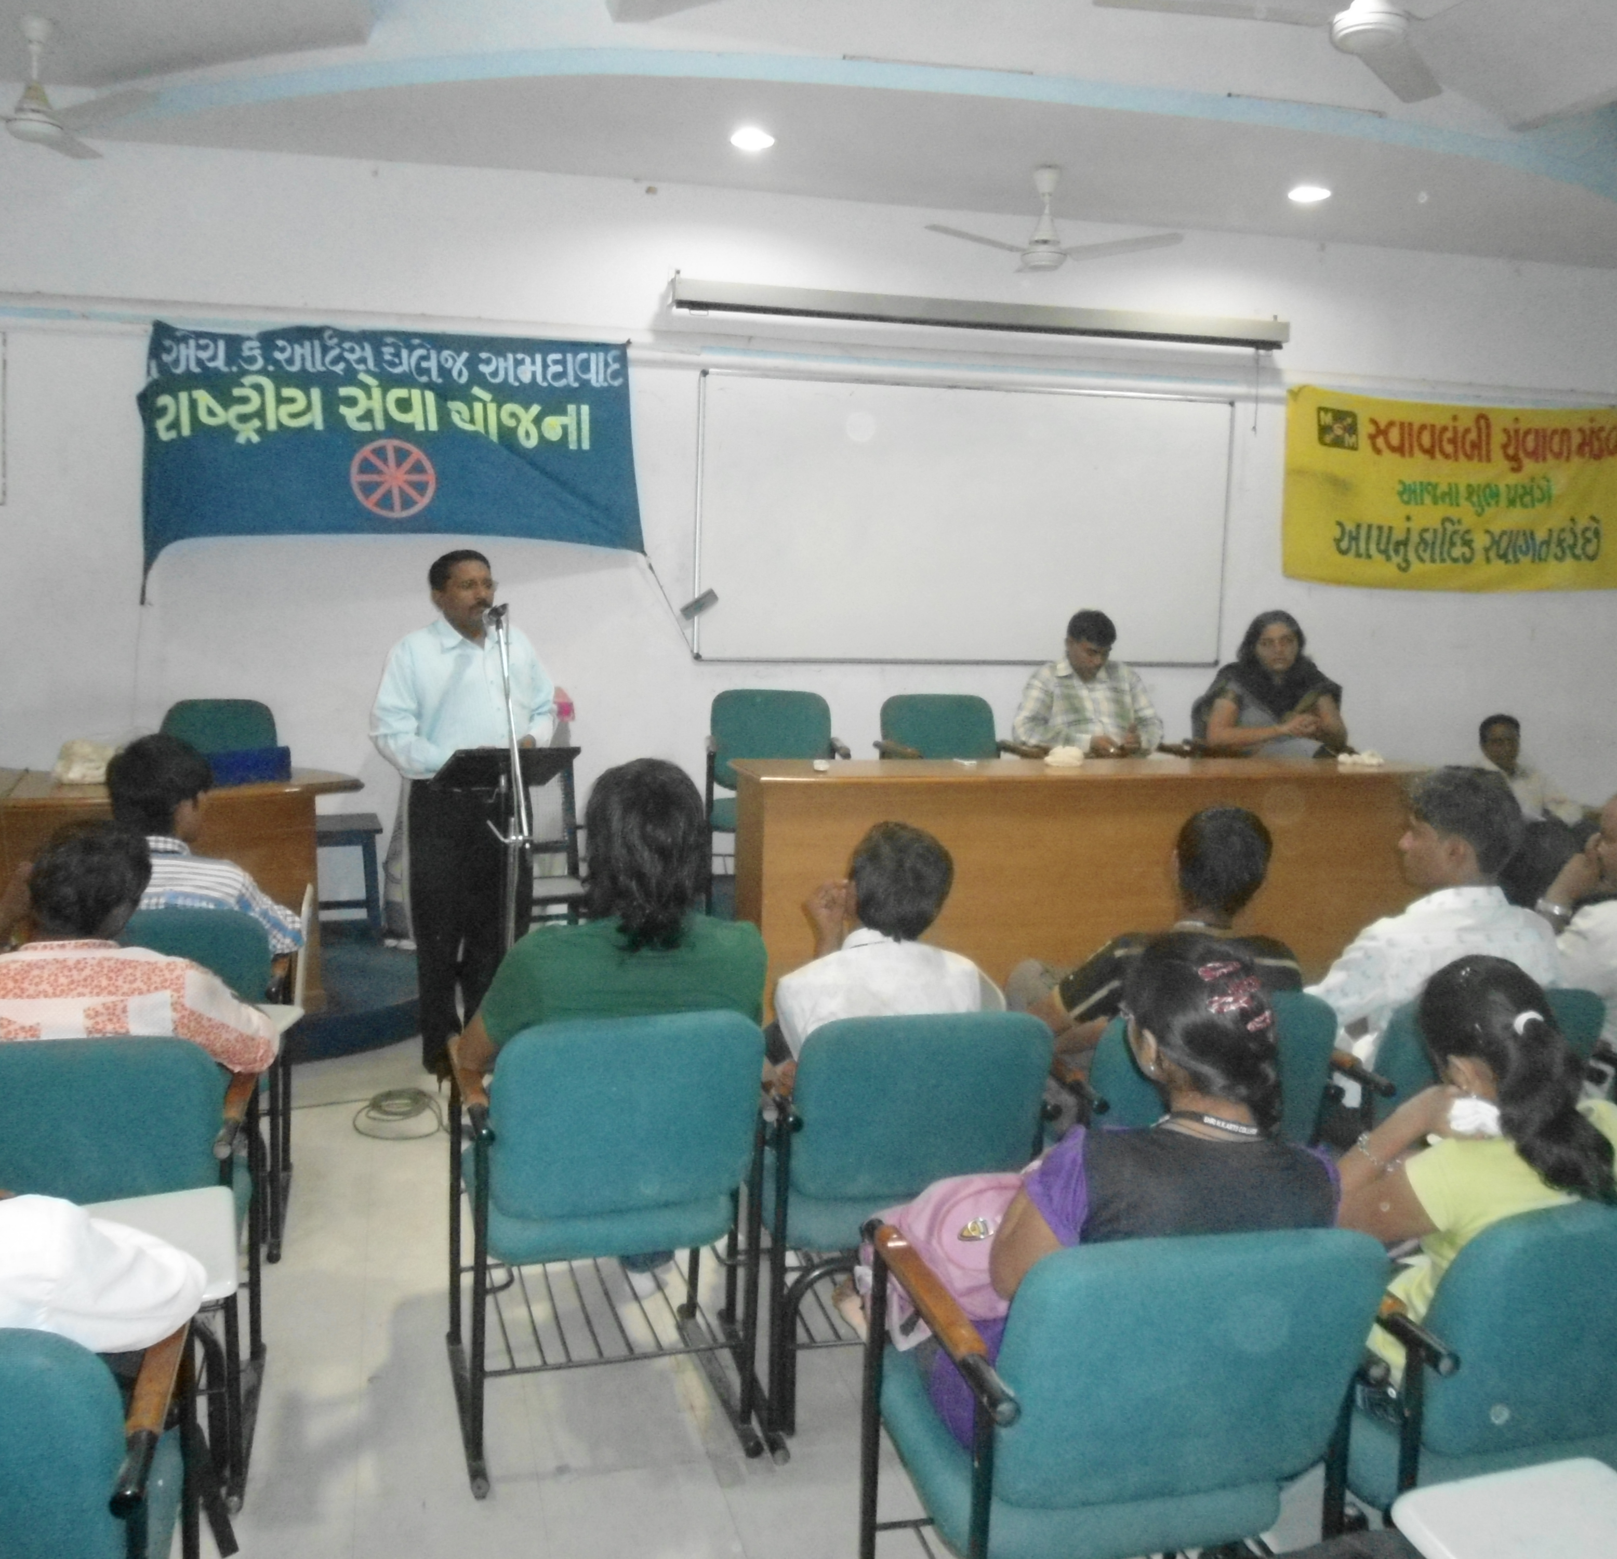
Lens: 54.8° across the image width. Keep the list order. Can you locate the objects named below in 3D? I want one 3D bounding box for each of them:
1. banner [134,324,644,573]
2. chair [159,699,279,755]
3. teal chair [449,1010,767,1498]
[{"bbox_3d":[-1.643,-1.307,6.286,1.970,1.020,0.040,0,6,-14],"label":"banner"},{"bbox_3d":[-2.184,0.136,5.788,0.540,0.860,0.600,-1,6,-17],"label":"chair"},{"bbox_3d":[-0.387,0.766,2.897,0.530,0.810,0.660,-1,5,-16],"label":"teal chair"}]

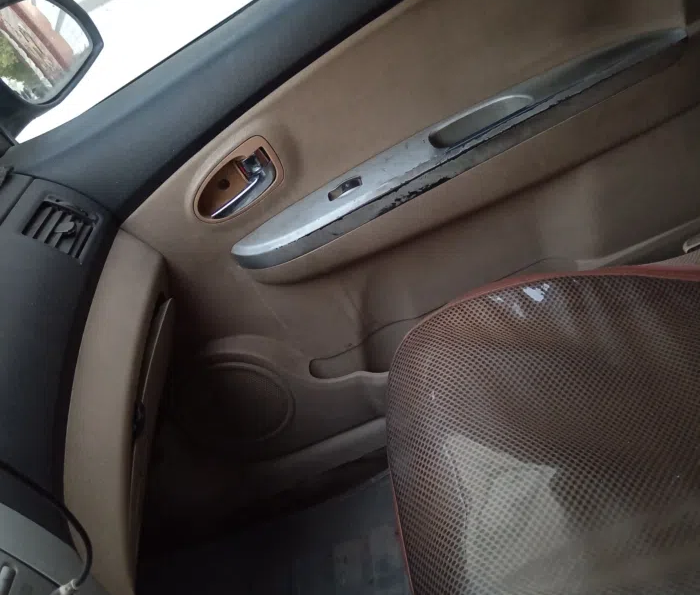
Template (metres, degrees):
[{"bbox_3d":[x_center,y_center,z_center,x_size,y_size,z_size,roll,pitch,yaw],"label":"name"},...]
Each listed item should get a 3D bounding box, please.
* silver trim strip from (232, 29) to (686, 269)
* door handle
[{"bbox_3d":[0.107,-0.166,0.837,0.565,0.055,0.062,-24,33,14],"label":"silver trim strip"},{"bbox_3d":[-0.132,-0.133,0.900,0.090,0.052,0.033,-31,31,19],"label":"door handle"}]

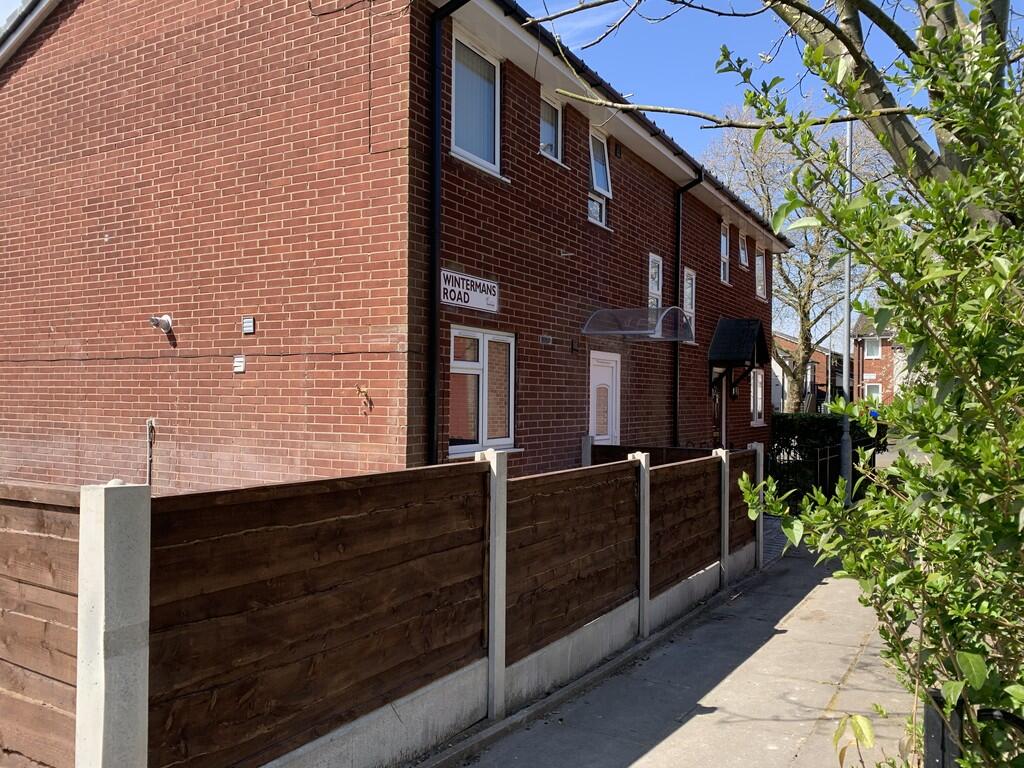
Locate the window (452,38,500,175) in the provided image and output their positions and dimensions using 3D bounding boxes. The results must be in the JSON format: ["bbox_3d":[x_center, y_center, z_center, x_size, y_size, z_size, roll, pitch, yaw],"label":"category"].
[{"bbox_3d":[-0.357,-2.585,7.146,0.075,1.030,0.900,0,-1,31],"label":"window"}]

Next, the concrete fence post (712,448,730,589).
[{"bbox_3d":[1.916,1.244,7.033,0.115,1.260,0.105,0,-1,31],"label":"concrete fence post"}]

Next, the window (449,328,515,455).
[{"bbox_3d":[-0.300,0.069,7.213,0.080,1.140,1.150,0,-1,31],"label":"window"}]

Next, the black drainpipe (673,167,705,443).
[{"bbox_3d":[2.659,-0.680,11.614,0.415,5.053,0.090,0,-1,31],"label":"black drainpipe"}]

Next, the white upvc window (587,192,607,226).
[{"bbox_3d":[1.007,-2.147,9.414,0.075,0.320,0.630,0,-1,31],"label":"white upvc window"}]

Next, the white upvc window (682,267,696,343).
[{"bbox_3d":[2.843,-1.270,12.392,0.070,1.135,0.640,0,-1,31],"label":"white upvc window"}]

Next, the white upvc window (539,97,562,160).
[{"bbox_3d":[0.398,-2.776,8.400,0.075,0.570,0.600,0,-1,31],"label":"white upvc window"}]

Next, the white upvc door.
[{"bbox_3d":[1.135,0.649,9.466,0.080,2.070,0.910,0,-1,31],"label":"white upvc door"}]

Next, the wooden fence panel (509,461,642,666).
[{"bbox_3d":[0.390,0.998,4.637,0.045,0.968,1.834,0,-1,32],"label":"wooden fence panel"}]

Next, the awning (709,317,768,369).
[{"bbox_3d":[4.008,-0.739,13.473,0.700,0.850,1.330,0,-1,31],"label":"awning"}]

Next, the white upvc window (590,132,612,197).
[{"bbox_3d":[1.060,-2.626,9.279,0.070,0.710,0.500,-9,-6,31],"label":"white upvc window"}]

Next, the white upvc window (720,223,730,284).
[{"bbox_3d":[3.815,-2.344,13.942,0.080,1.080,0.570,0,-1,31],"label":"white upvc window"}]

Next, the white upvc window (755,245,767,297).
[{"bbox_3d":[5.164,-2.316,16.140,0.080,1.080,0.820,0,-1,31],"label":"white upvc window"}]

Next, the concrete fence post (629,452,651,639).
[{"bbox_3d":[0.893,1.130,5.424,0.125,1.293,0.100,0,-1,32],"label":"concrete fence post"}]

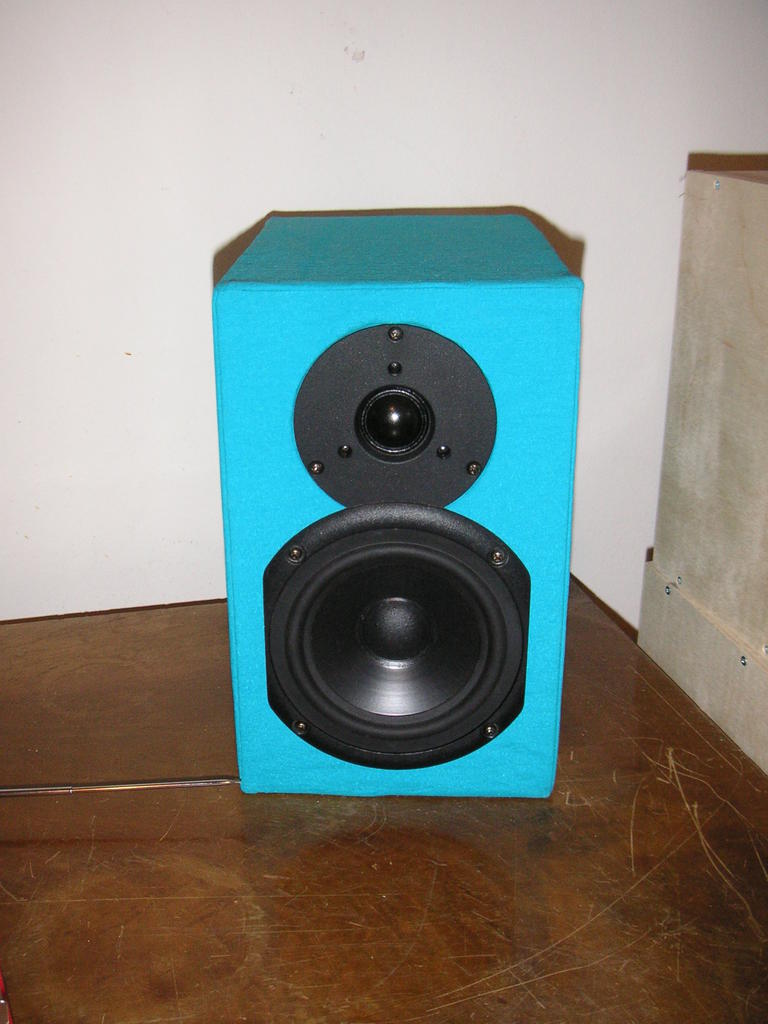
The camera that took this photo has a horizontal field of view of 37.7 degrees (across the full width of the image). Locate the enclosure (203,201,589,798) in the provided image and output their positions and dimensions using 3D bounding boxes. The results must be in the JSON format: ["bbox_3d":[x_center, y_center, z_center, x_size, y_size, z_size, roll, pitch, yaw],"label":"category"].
[{"bbox_3d":[0.008,-0.019,0.678,0.170,0.281,0.244,0,22,1],"label":"enclosure"}]

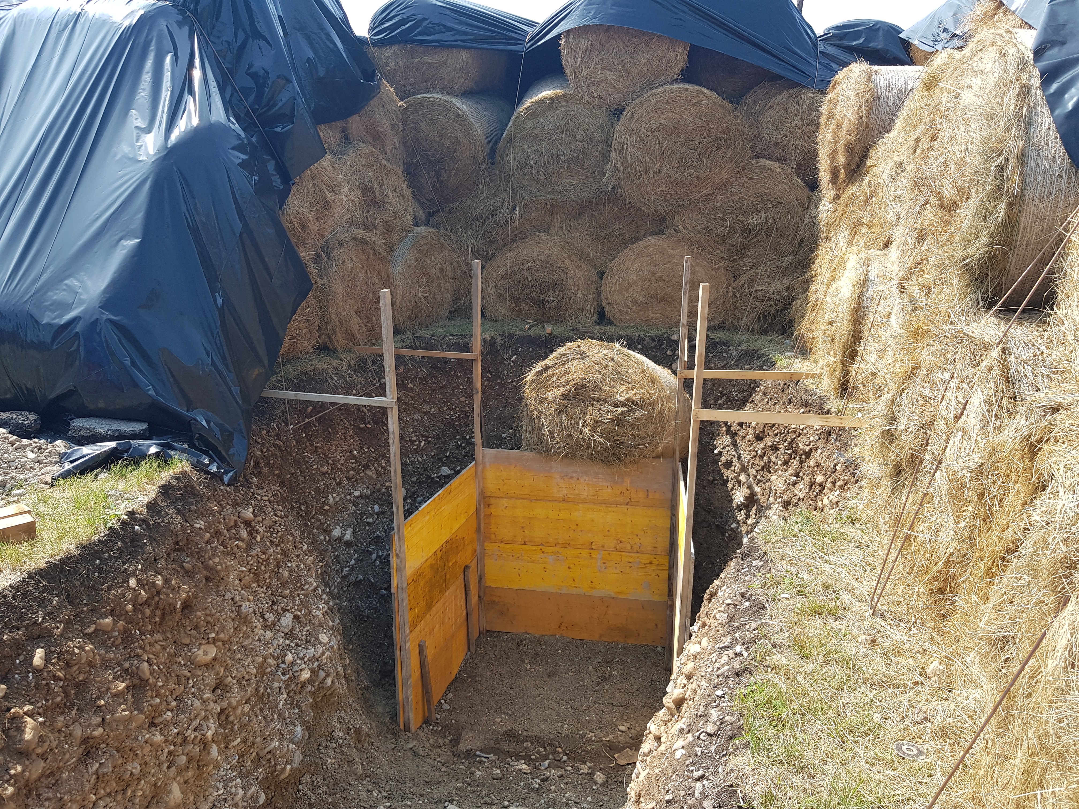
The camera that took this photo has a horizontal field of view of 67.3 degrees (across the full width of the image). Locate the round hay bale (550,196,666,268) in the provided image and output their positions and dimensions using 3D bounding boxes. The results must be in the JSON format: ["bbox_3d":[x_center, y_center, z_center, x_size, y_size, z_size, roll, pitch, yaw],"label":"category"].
[{"bbox_3d":[0.845,-2.190,9.392,1.378,1.110,1.200,3,17,10],"label":"round hay bale"}]

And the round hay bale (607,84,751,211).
[{"bbox_3d":[1.546,-2.819,8.970,1.440,1.258,1.200,3,17,10],"label":"round hay bale"}]

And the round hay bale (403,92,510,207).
[{"bbox_3d":[-0.965,-2.979,9.574,1.250,1.250,1.200,5,18,15],"label":"round hay bale"}]

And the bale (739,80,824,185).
[{"bbox_3d":[2.852,-2.903,8.913,1.319,1.138,1.200,3,17,10],"label":"bale"}]

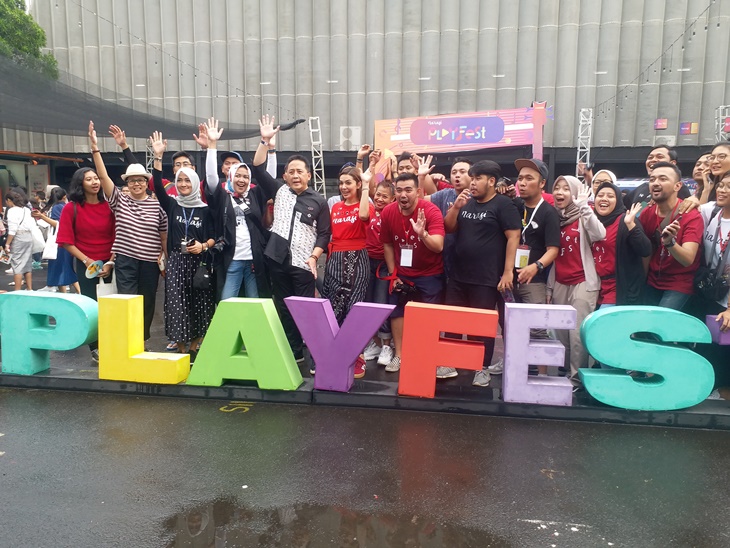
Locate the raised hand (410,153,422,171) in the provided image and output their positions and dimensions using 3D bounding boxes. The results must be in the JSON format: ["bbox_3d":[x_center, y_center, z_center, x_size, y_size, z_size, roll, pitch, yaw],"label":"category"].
[{"bbox_3d":[0.431,-0.938,4.770,0.120,0.160,0.080,2,7,15],"label":"raised hand"}]

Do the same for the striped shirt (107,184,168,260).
[{"bbox_3d":[-1.971,-0.431,4.956,0.490,0.630,0.280,-2,7,-15],"label":"striped shirt"}]

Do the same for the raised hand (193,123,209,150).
[{"bbox_3d":[-1.446,-1.218,5.007,0.140,0.220,0.090,-1,7,-10],"label":"raised hand"}]

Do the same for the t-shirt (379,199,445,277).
[{"bbox_3d":[0.352,-0.274,4.270,0.490,0.560,0.320,1,19,6],"label":"t-shirt"}]

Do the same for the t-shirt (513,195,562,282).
[{"bbox_3d":[1.315,-0.250,4.380,0.280,0.660,0.460,-7,10,-44],"label":"t-shirt"}]

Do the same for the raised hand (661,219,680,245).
[{"bbox_3d":[1.958,-0.272,3.650,0.105,0.150,0.085,19,8,27],"label":"raised hand"}]

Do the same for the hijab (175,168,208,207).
[{"bbox_3d":[-1.491,-0.739,4.867,0.245,0.350,0.250,-1,7,-8],"label":"hijab"}]

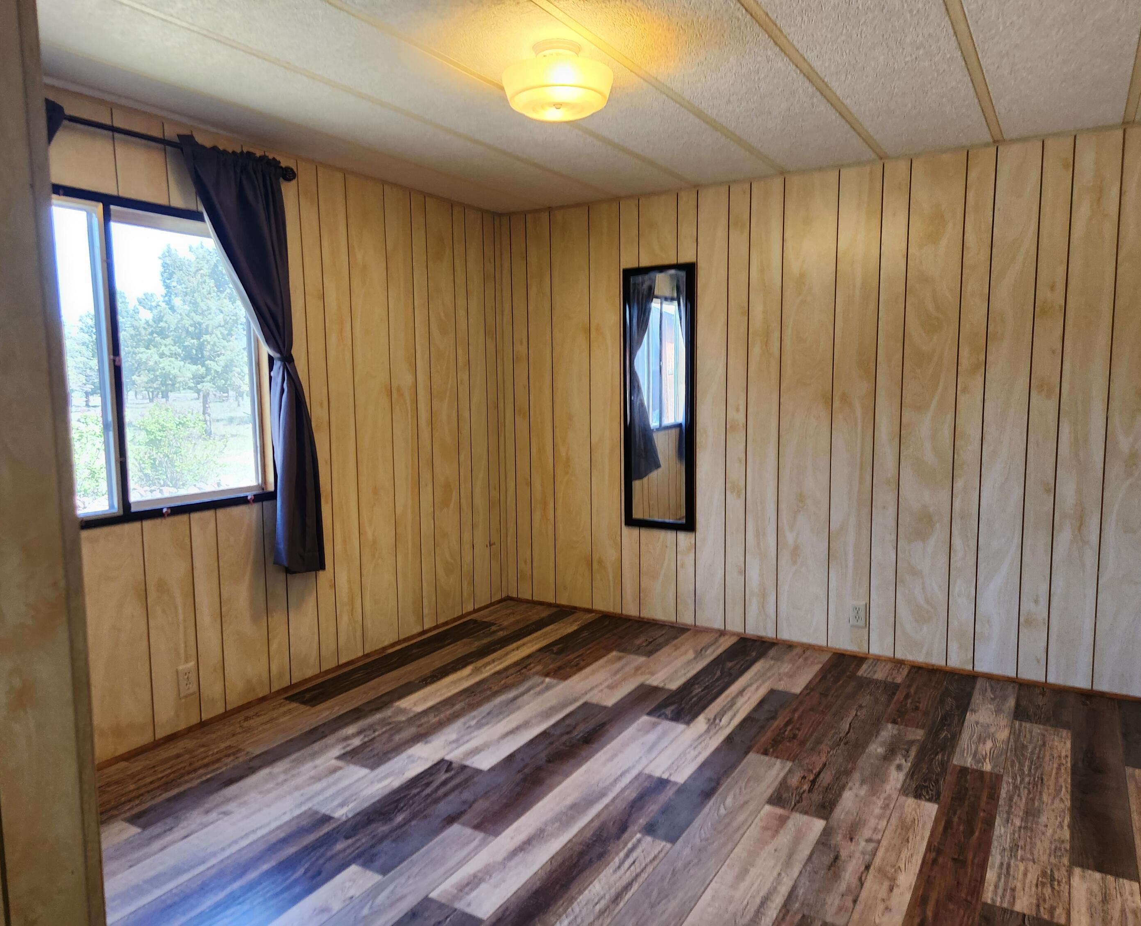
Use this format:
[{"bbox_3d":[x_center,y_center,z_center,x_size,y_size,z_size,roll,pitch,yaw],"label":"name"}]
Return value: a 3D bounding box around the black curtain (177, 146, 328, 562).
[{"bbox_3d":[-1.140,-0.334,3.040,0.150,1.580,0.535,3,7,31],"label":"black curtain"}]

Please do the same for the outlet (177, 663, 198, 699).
[{"bbox_3d":[-1.370,0.780,2.942,0.008,0.113,0.070,3,7,31],"label":"outlet"}]

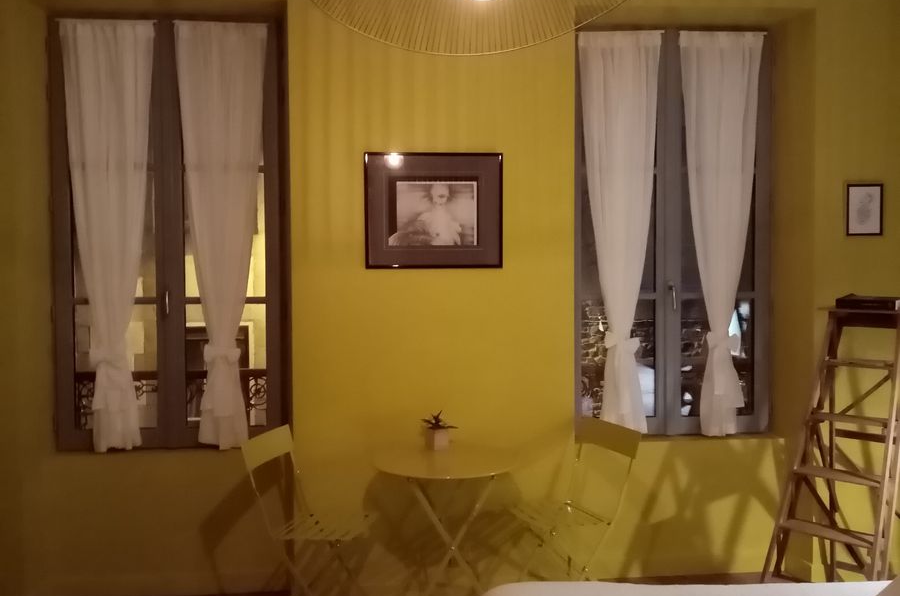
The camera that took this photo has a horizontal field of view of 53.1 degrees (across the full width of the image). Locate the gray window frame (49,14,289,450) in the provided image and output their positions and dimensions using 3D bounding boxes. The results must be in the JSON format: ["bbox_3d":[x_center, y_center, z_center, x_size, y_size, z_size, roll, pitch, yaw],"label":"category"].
[{"bbox_3d":[-1.303,-0.301,4.196,1.046,1.987,0.080,-1,2,-6],"label":"gray window frame"}]

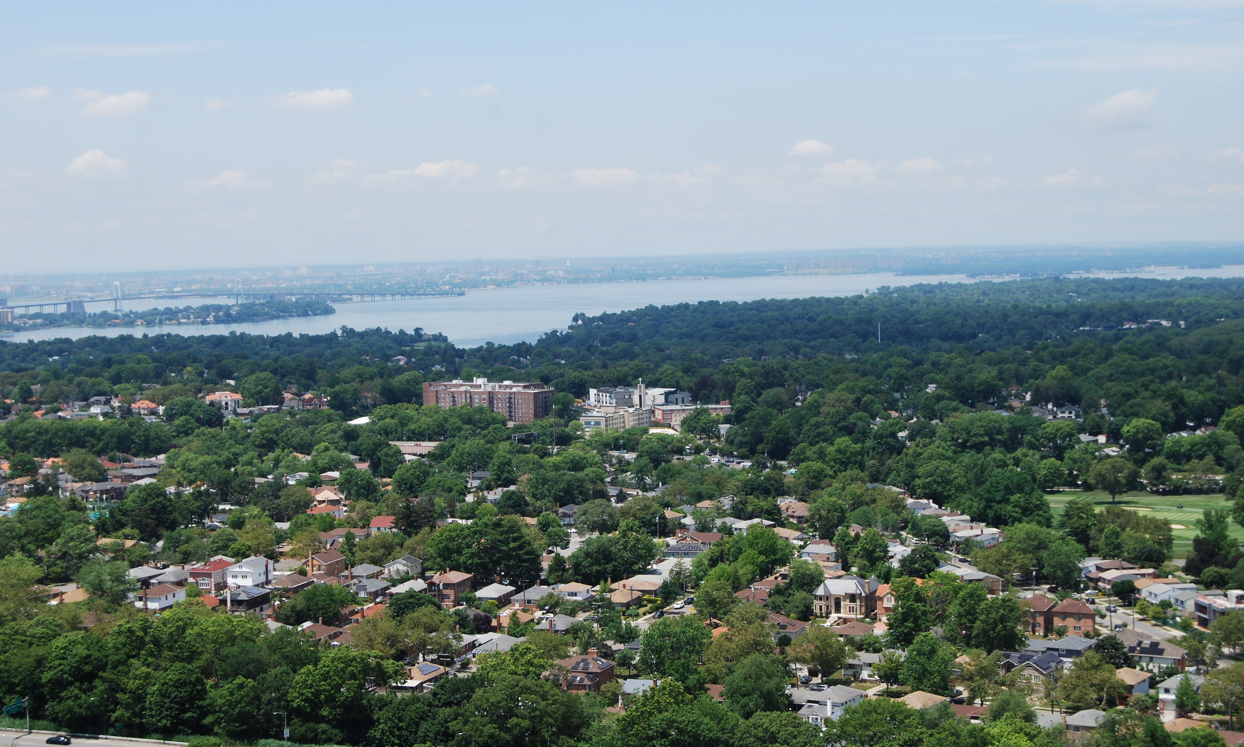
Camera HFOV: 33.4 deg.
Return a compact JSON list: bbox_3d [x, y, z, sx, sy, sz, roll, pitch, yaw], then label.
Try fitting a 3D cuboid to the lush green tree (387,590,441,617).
[{"bbox_3d":[-56.790,63.030,566.560,14.300,9.800,14.300,-2,4,-6],"label":"lush green tree"}]

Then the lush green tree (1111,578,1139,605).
[{"bbox_3d":[162.680,70.630,671.710,8.370,8.510,8.370,-1,3,14],"label":"lush green tree"}]

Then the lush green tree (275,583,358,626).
[{"bbox_3d":[-82.260,62.630,558.700,21.200,13.200,17.500,-2,3,-9],"label":"lush green tree"}]

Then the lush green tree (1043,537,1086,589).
[{"bbox_3d":[127.570,54.660,598.590,12.600,15.200,12.600,-1,4,12],"label":"lush green tree"}]

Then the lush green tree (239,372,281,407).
[{"bbox_3d":[-261.150,12.590,1494.230,28.950,26.650,28.950,-2,3,-10],"label":"lush green tree"}]

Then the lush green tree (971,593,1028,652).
[{"bbox_3d":[95.700,64.300,528.340,13.870,16.470,13.870,-1,3,10],"label":"lush green tree"}]

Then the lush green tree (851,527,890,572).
[{"bbox_3d":[81.340,57.330,678.610,11.670,13.750,11.670,-1,3,7],"label":"lush green tree"}]

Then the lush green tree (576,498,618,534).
[{"bbox_3d":[-8.960,50.880,736.690,15.000,12.800,15.000,-2,4,-1],"label":"lush green tree"}]

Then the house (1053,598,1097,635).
[{"bbox_3d":[115.670,61.650,528.800,10.800,8.400,10.000,0,4,20],"label":"house"}]

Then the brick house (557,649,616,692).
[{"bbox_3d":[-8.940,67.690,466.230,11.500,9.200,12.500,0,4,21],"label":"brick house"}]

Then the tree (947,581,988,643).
[{"bbox_3d":[84.860,59.040,510.530,10.300,15.400,10.300,-1,4,9],"label":"tree"}]

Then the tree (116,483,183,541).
[{"bbox_3d":[-176.530,51.450,771.270,22.530,22.150,22.530,-2,3,-13],"label":"tree"}]

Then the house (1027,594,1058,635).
[{"bbox_3d":[112.770,65.290,566.740,9.000,9.000,14.000,0,4,22],"label":"house"}]

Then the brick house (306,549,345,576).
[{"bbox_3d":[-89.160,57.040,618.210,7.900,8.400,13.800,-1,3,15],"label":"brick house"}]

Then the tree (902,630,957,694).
[{"bbox_3d":[66.400,62.610,450.240,11.800,13.600,11.800,-1,4,8],"label":"tree"}]

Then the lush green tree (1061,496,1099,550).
[{"bbox_3d":[174.890,58.110,793.000,14.120,22.790,14.120,-1,3,12],"label":"lush green tree"}]

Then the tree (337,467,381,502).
[{"bbox_3d":[-108.370,45.990,853.710,18.390,15.220,16.920,-2,3,-7],"label":"tree"}]

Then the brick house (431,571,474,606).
[{"bbox_3d":[-49.530,61.640,595.960,8.800,8.600,13.900,0,4,16],"label":"brick house"}]

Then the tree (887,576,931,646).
[{"bbox_3d":[79.500,66.090,576.060,11.880,20.120,11.280,-1,3,8],"label":"tree"}]

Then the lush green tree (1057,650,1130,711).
[{"bbox_3d":[113.750,74.030,501.400,17.620,14.070,16.210,-1,3,13],"label":"lush green tree"}]

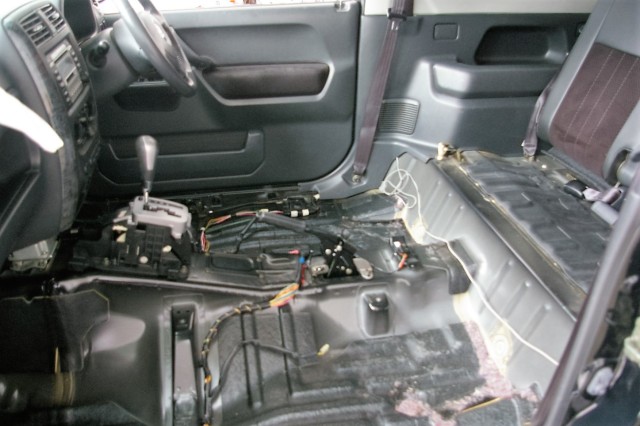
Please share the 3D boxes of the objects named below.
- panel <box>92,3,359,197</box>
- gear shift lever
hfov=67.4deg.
[{"bbox_3d":[-0.324,-0.371,1.626,0.930,0.610,0.090,-6,33,-12],"label":"panel"},{"bbox_3d":[-0.375,-0.091,1.036,0.047,0.170,0.043,2,31,-16],"label":"gear shift lever"}]

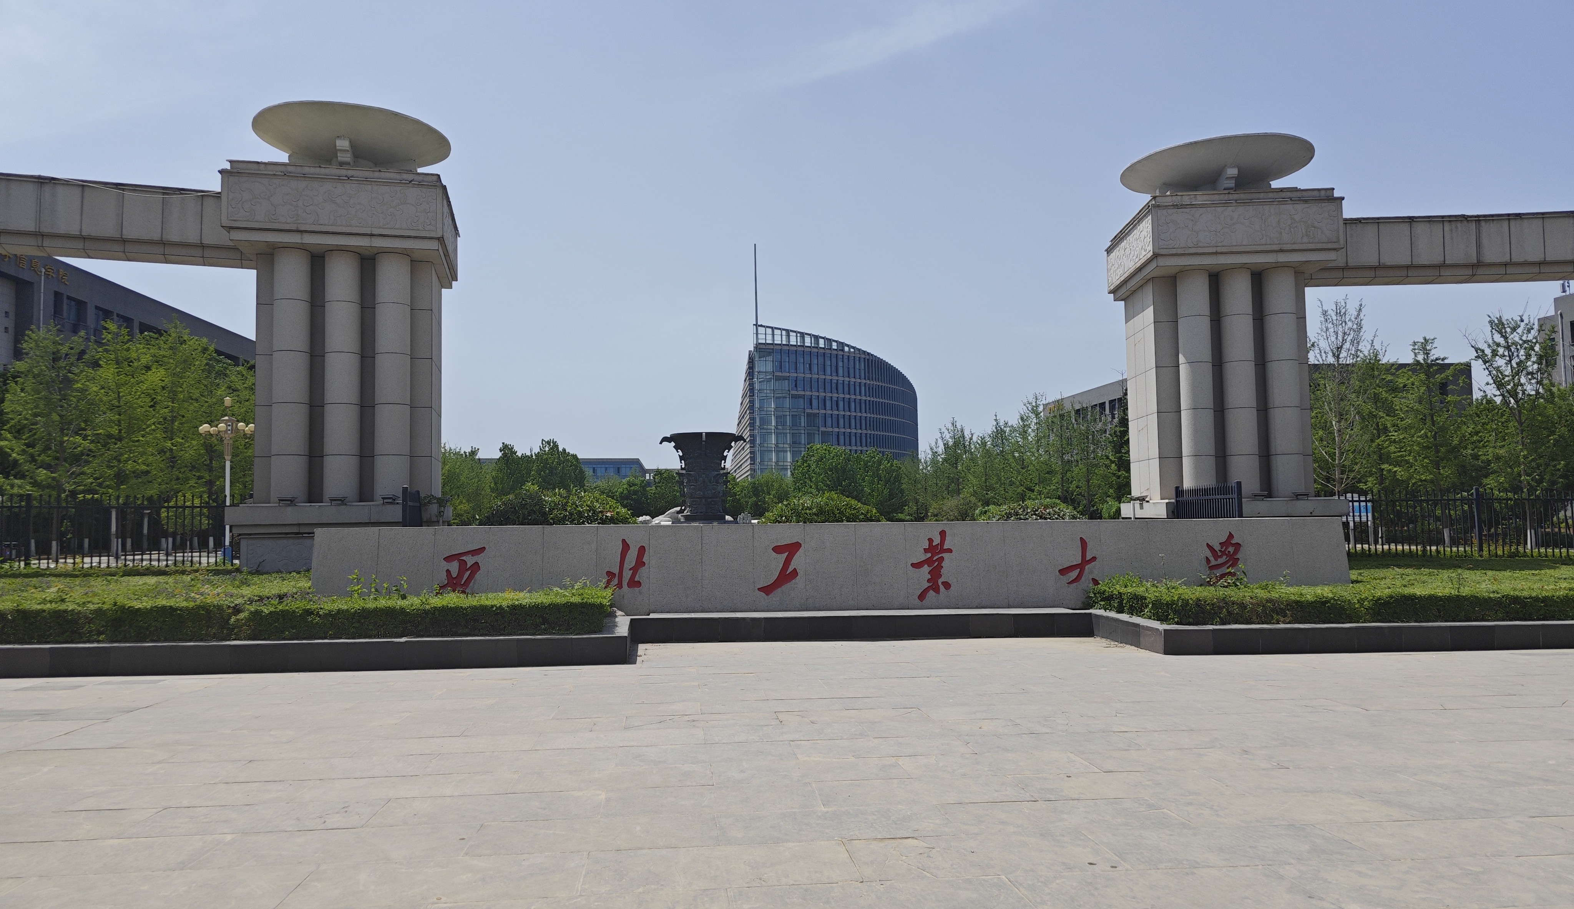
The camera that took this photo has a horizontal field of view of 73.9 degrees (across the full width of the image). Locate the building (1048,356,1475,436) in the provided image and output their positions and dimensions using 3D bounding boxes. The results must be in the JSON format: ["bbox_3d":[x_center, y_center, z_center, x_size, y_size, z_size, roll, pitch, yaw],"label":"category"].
[{"bbox_3d":[49.625,-0.143,117.430,30.300,15.125,36.800,-1,-3,-6],"label":"building"}]

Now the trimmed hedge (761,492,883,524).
[{"bbox_3d":[0.868,1.926,25.444,3.000,2.030,2.800,-1,-3,2],"label":"trimmed hedge"}]

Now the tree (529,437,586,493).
[{"bbox_3d":[-10.745,1.757,49.000,2.900,5.061,2.900,-1,-3,-6],"label":"tree"}]

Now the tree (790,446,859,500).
[{"bbox_3d":[1.926,1.926,52.000,3.600,4.761,3.500,-1,-3,-6],"label":"tree"}]

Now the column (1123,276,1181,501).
[{"bbox_3d":[9.700,-1.583,27.303,0.780,5.560,2.600,-1,-3,5],"label":"column"}]

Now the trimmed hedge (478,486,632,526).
[{"bbox_3d":[-5.001,1.785,22.940,3.300,2.190,3.000,0,-3,-12],"label":"trimmed hedge"}]

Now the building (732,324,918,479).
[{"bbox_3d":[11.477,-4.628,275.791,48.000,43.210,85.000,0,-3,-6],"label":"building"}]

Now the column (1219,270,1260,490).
[{"bbox_3d":[8.758,-1.419,20.258,0.575,4.347,0.575,-1,-3,3],"label":"column"}]

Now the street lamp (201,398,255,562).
[{"bbox_3d":[-19.794,0.949,36.997,1.850,6.016,1.850,0,-3,-6],"label":"street lamp"}]

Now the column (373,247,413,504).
[{"bbox_3d":[-7.148,-1.415,18.950,0.630,4.471,0.620,0,-3,-15],"label":"column"}]

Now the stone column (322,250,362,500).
[{"bbox_3d":[-7.786,-1.398,18.304,0.575,4.339,0.575,0,-3,-14],"label":"stone column"}]

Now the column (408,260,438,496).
[{"bbox_3d":[-8.860,-1.621,25.326,0.720,5.640,2.400,0,-3,-14],"label":"column"}]

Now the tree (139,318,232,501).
[{"bbox_3d":[-27.862,-0.773,48.046,3.900,10.926,3.900,0,-3,-6],"label":"tree"}]

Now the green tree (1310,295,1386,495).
[{"bbox_3d":[21.767,-1.316,40.994,3.000,9.957,3.000,0,-3,-6],"label":"green tree"}]

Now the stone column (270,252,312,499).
[{"bbox_3d":[-8.729,-1.390,18.400,0.640,4.438,0.620,0,-3,-15],"label":"stone column"}]

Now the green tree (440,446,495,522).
[{"bbox_3d":[-21.025,2.507,67.829,4.300,6.220,4.300,0,-3,-17],"label":"green tree"}]

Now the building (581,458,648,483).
[{"bbox_3d":[-72.550,12.312,339.621,51.000,19.451,40.000,0,-3,-7],"label":"building"}]

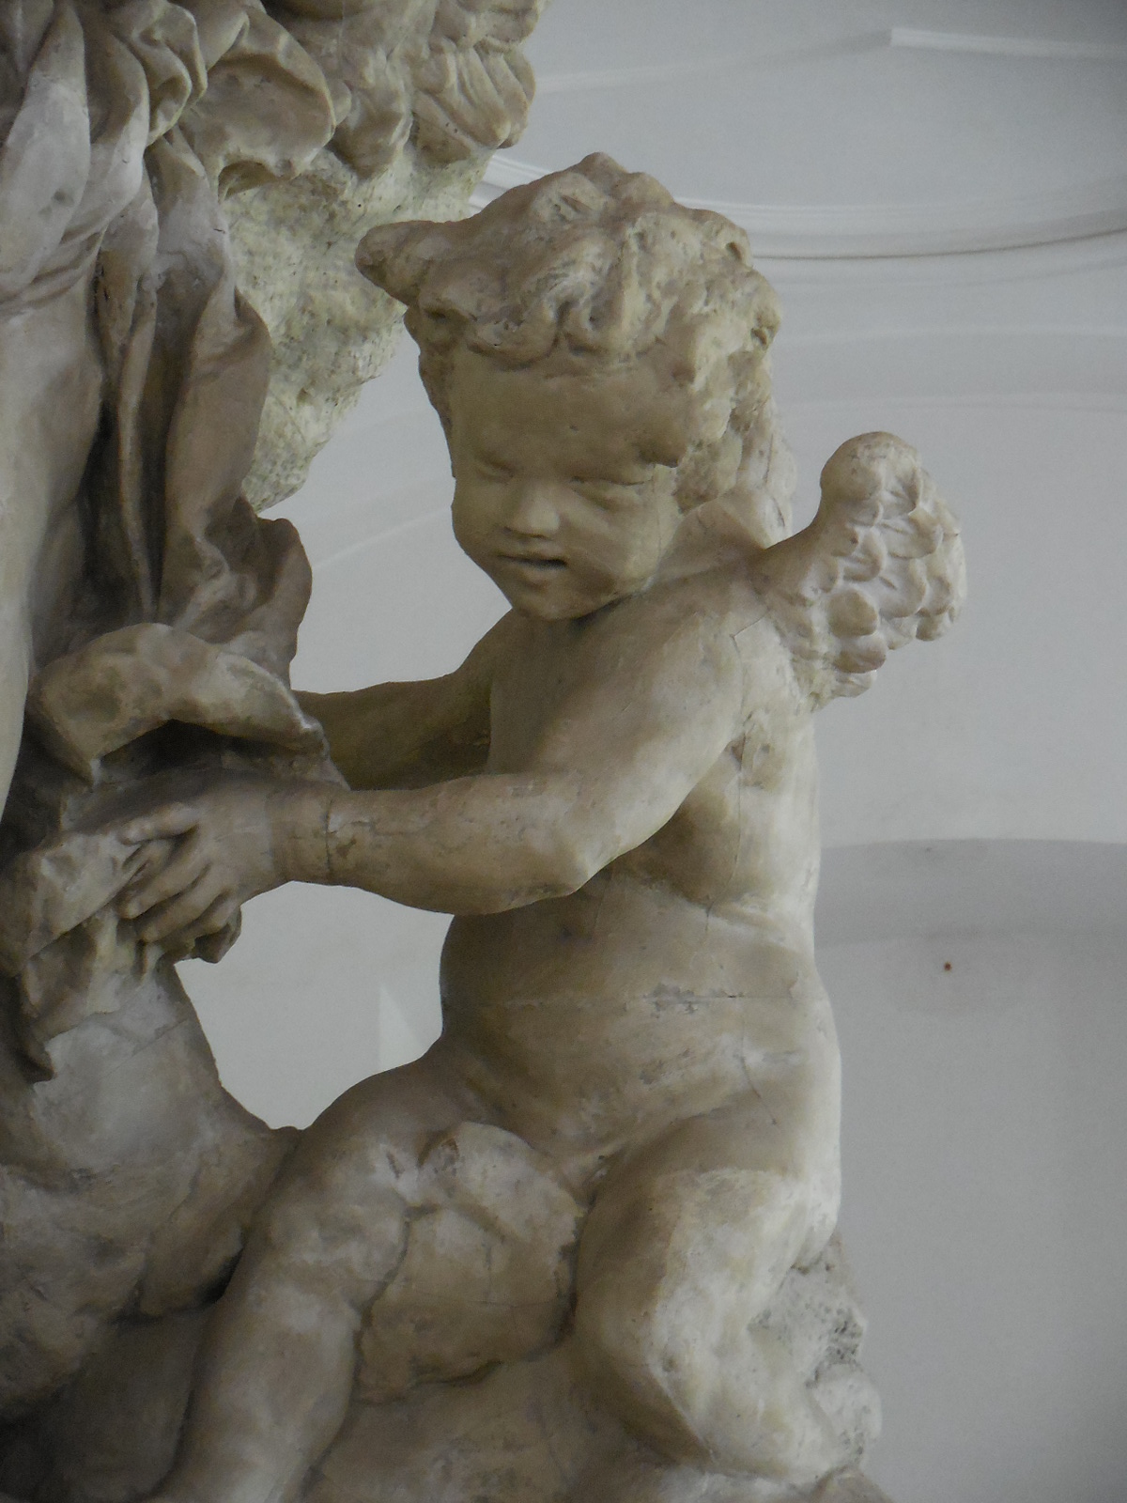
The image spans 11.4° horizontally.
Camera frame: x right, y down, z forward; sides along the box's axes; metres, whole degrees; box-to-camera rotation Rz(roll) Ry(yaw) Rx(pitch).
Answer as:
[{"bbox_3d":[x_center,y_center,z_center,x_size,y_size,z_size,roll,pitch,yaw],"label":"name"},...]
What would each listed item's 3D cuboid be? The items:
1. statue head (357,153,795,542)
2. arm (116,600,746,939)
[{"bbox_3d":[0.009,-0.229,3.500,0.245,0.275,0.270,10,13,23],"label":"statue head"},{"bbox_3d":[-0.080,0.015,3.420,0.375,0.200,0.150,1,-9,-8],"label":"arm"}]

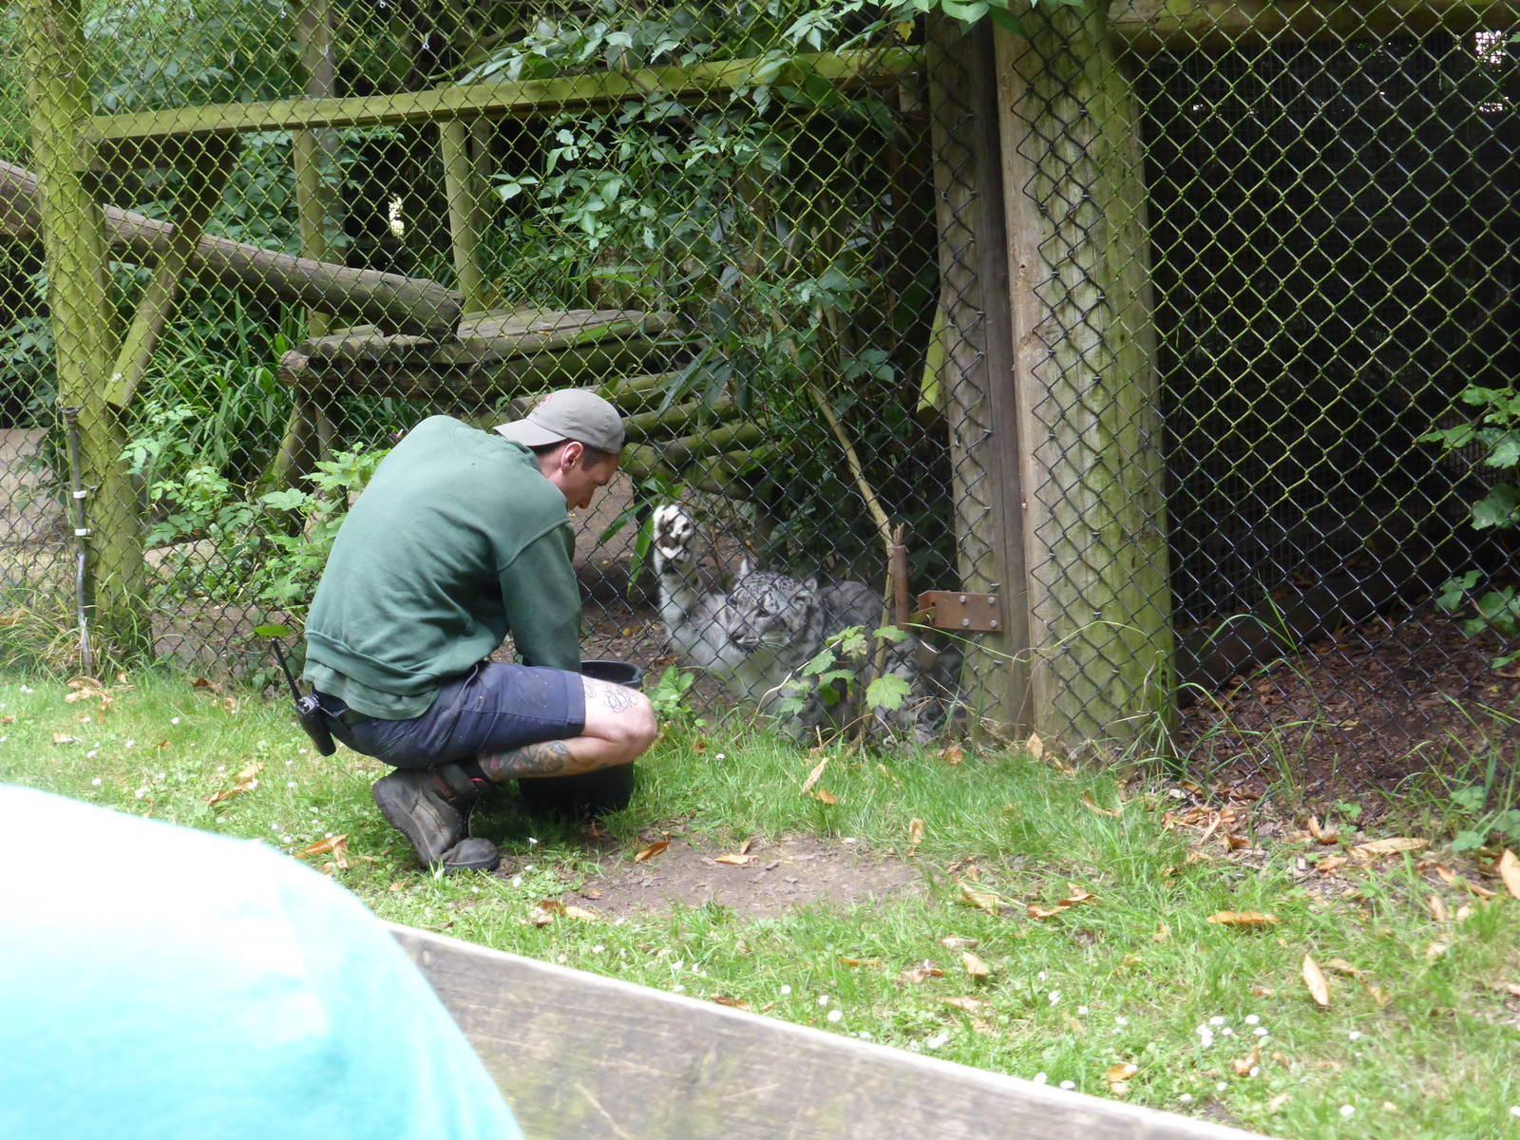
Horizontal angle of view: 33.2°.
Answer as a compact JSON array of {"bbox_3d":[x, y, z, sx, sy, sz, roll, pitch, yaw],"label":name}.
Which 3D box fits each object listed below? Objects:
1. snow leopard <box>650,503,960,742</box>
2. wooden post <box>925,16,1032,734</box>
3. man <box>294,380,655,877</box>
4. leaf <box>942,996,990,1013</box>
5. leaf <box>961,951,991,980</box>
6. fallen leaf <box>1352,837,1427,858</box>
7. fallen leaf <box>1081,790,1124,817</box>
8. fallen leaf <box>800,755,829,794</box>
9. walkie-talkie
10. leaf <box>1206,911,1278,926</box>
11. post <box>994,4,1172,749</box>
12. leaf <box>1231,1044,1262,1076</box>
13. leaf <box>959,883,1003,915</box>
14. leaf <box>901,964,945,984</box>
[{"bbox_3d":[0.084,0.058,5.286,0.450,0.450,0.720,6,15,38],"label":"snow leopard"},{"bbox_3d":[0.451,-0.621,5.500,0.120,2.000,0.110,2,11,34],"label":"wooden post"},{"bbox_3d":[-0.504,0.069,4.542,0.660,0.790,0.530,-7,12,-19],"label":"man"},{"bbox_3d":[0.306,0.644,3.775,0.075,0.020,0.040,-1,9,19],"label":"leaf"},{"bbox_3d":[0.334,0.612,3.940,0.035,0.015,0.080,-18,35,-20],"label":"leaf"},{"bbox_3d":[1.018,0.450,4.121,0.128,0.022,0.050,-5,12,-7],"label":"fallen leaf"},{"bbox_3d":[0.595,0.406,4.422,0.075,0.035,0.045,3,13,30],"label":"fallen leaf"},{"bbox_3d":[0.111,0.417,5.180,0.035,0.015,0.095,30,64,13],"label":"fallen leaf"},{"bbox_3d":[-0.877,0.246,4.900,0.040,0.260,0.055,-32,14,-23],"label":"walkie-talkie"},{"bbox_3d":[0.770,0.559,4.073,0.115,0.025,0.040,-3,9,6],"label":"leaf"},{"bbox_3d":[0.660,-0.616,5.365,0.270,2.000,0.260,2,11,34],"label":"post"},{"bbox_3d":[0.630,0.635,3.300,0.035,0.030,0.060,4,14,33],"label":"leaf"},{"bbox_3d":[0.345,0.514,3.978,0.085,0.030,0.040,7,15,40],"label":"leaf"},{"bbox_3d":[0.236,0.585,3.687,0.065,0.018,0.040,-4,12,-6],"label":"leaf"}]

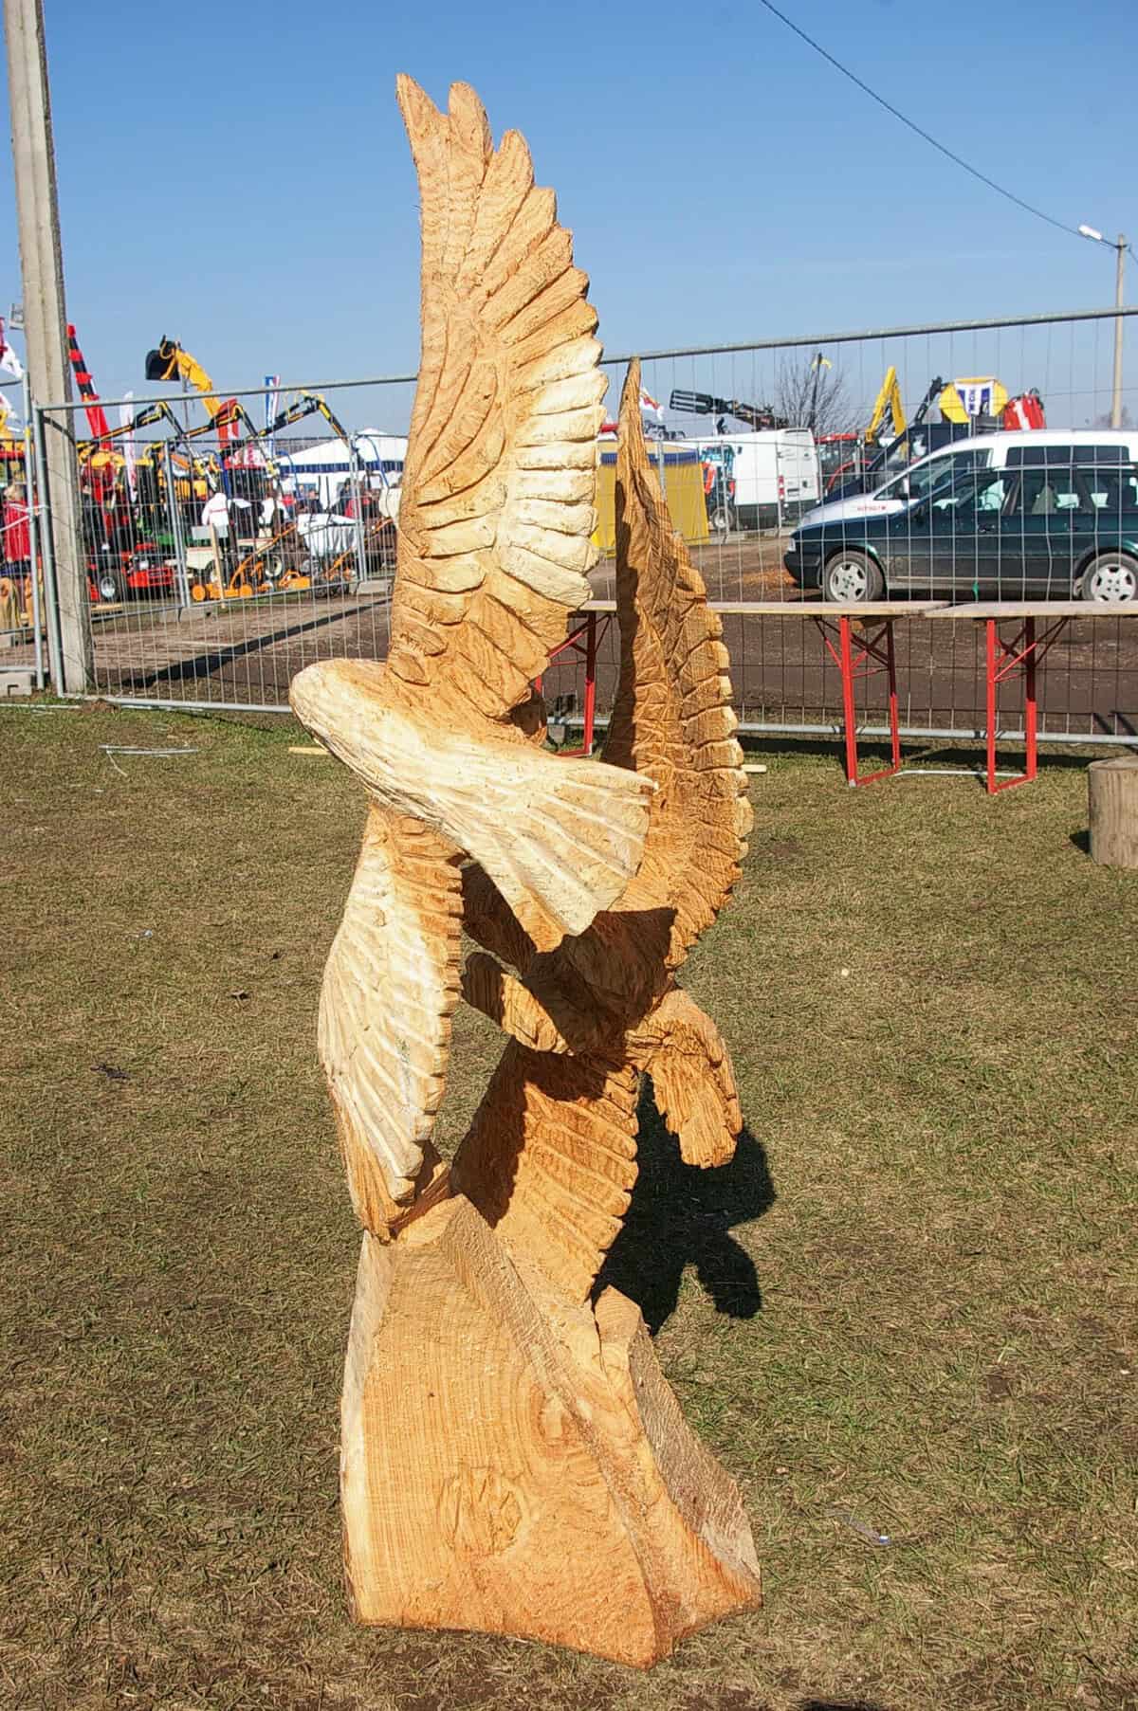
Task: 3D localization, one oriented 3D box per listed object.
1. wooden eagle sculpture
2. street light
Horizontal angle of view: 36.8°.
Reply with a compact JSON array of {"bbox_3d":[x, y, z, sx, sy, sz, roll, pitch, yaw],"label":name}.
[{"bbox_3d":[-0.047,0.028,2.006,0.505,1.760,0.450,-2,12,0],"label":"wooden eagle sculpture"},{"bbox_3d":[17.089,-15.633,55.055,1.576,8.887,0.350,1,12,12],"label":"street light"}]

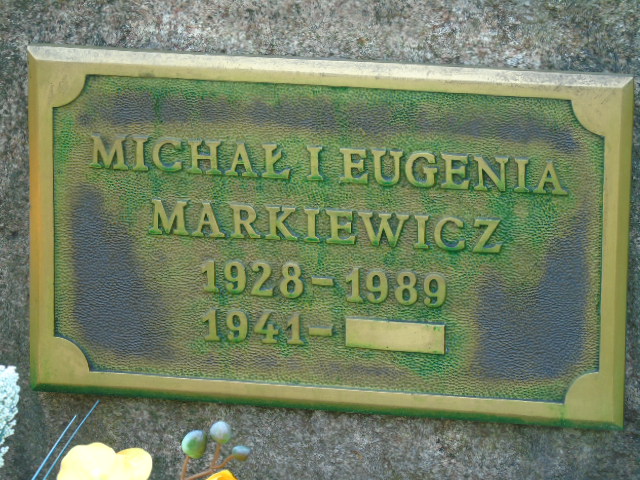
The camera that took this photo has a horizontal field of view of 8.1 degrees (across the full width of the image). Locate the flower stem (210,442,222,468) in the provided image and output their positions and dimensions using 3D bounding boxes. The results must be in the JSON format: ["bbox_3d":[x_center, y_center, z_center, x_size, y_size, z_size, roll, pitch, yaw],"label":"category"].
[{"bbox_3d":[-0.053,0.110,2.300,0.003,0.013,0.003,16,9,0],"label":"flower stem"}]

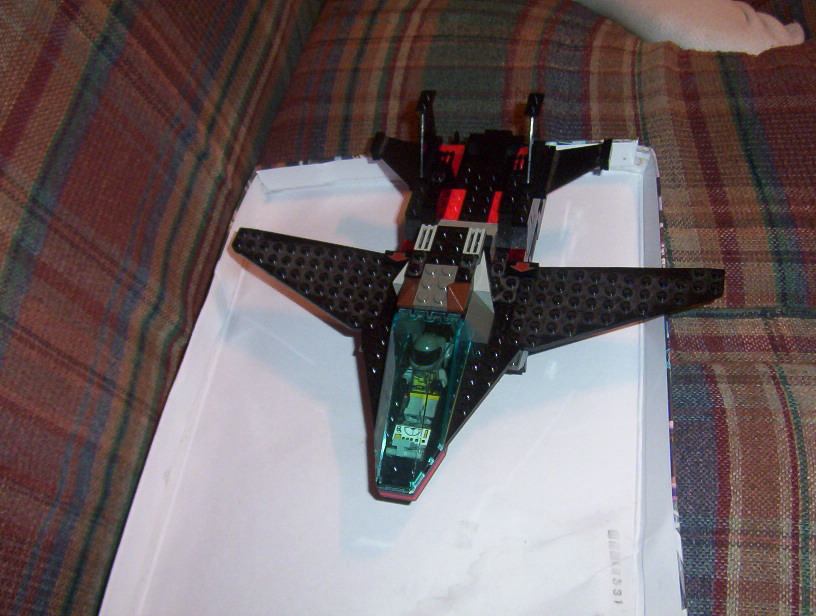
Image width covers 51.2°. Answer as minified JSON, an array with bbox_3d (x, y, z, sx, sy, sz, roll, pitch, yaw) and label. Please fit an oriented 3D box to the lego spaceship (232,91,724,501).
[{"bbox_3d":[0.022,-0.011,0.418,0.255,0.074,0.215,6,57,17],"label":"lego spaceship"}]

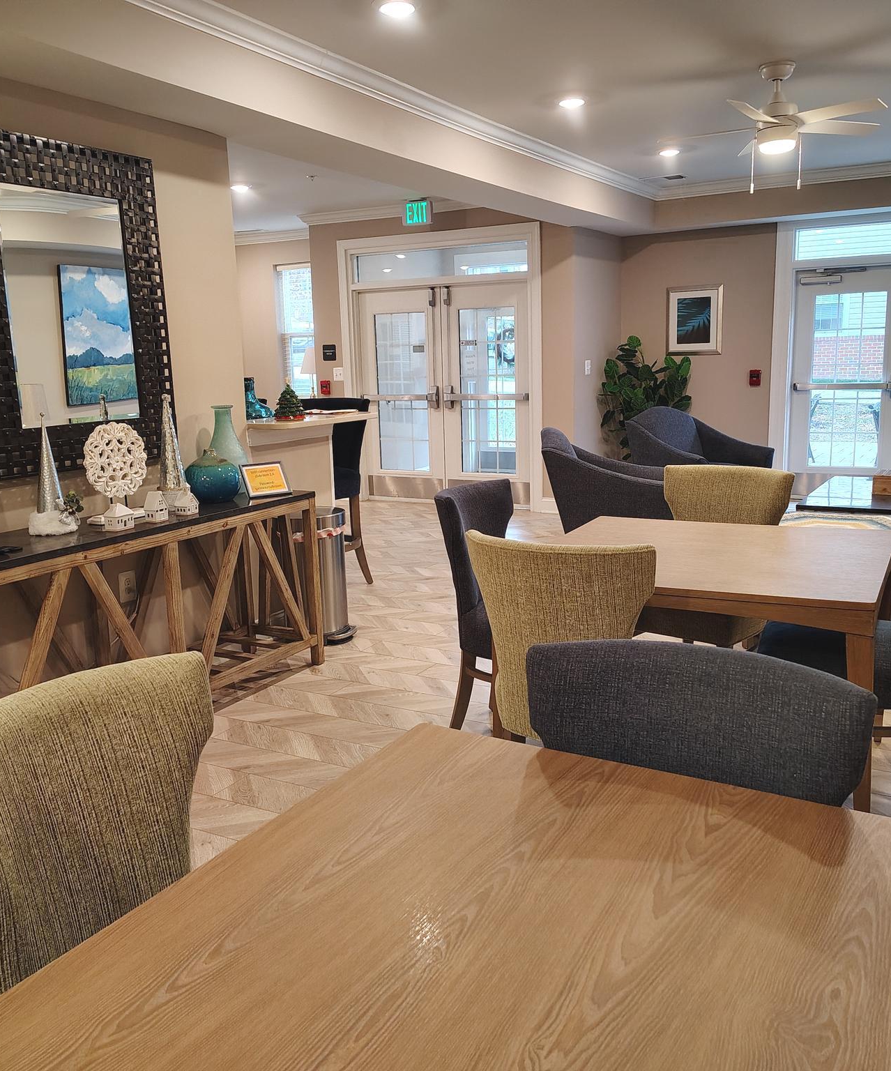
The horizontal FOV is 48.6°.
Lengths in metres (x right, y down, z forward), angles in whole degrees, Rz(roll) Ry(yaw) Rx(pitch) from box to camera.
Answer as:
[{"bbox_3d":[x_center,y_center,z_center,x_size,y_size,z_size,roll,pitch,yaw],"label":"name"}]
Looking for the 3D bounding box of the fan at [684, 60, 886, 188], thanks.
[{"bbox_3d":[1.687,-2.076,5.043,1.200,0.620,1.200,4,12,29],"label":"fan"}]

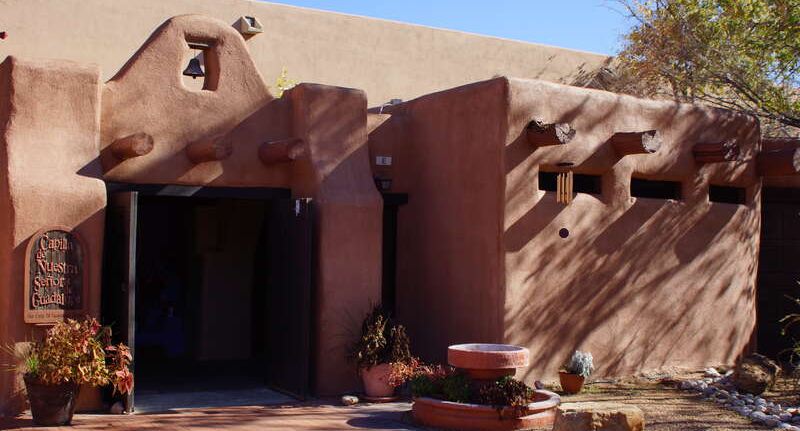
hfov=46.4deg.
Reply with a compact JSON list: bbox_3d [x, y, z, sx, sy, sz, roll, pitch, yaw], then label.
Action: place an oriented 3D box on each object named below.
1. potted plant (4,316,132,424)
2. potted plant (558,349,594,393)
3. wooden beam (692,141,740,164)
[{"bbox_3d":[-2.816,1.329,7.950,0.940,0.880,0.740,2,-4,-28],"label":"potted plant"},{"bbox_3d":[1.882,1.669,9.950,0.340,0.450,0.320,0,-4,0],"label":"potted plant"},{"bbox_3d":[4.056,-0.809,11.988,0.240,0.240,0.540,2,-4,-28],"label":"wooden beam"}]

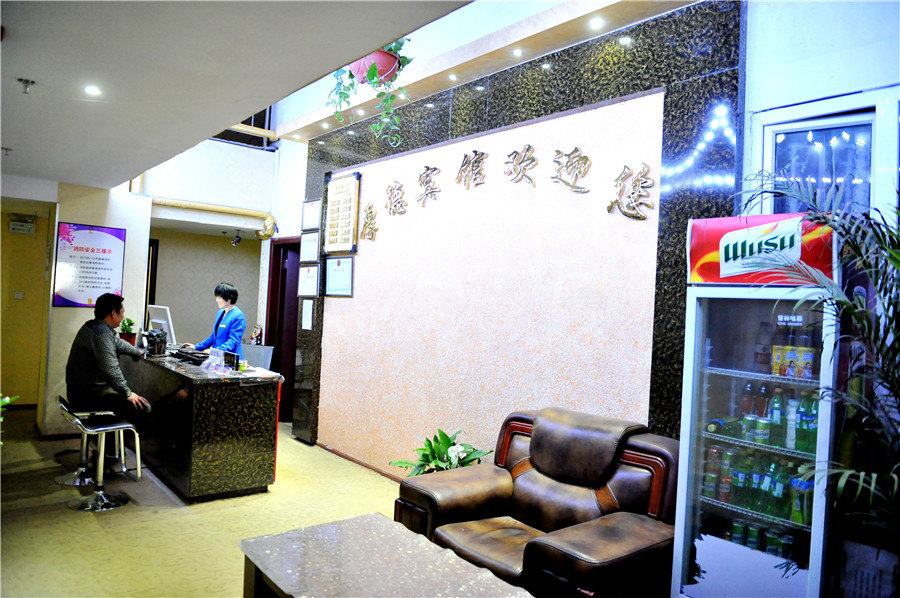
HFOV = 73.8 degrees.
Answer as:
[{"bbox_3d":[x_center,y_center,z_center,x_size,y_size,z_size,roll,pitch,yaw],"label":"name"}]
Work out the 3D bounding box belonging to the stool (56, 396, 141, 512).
[{"bbox_3d":[-2.393,0.998,4.028,0.507,0.755,0.426,3,0,-41],"label":"stool"}]

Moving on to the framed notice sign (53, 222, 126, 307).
[{"bbox_3d":[-3.409,-0.302,5.689,0.557,0.773,0.025,3,0,-41],"label":"framed notice sign"}]

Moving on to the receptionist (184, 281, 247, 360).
[{"bbox_3d":[-2.201,0.612,5.723,0.480,1.570,0.660,3,0,-40],"label":"receptionist"}]

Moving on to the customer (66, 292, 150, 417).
[{"bbox_3d":[-2.639,0.651,4.627,0.600,1.340,0.490,3,0,-41],"label":"customer"}]

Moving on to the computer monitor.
[{"bbox_3d":[-2.854,0.272,5.929,0.180,0.410,0.490,3,0,-40],"label":"computer monitor"}]

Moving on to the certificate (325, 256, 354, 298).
[{"bbox_3d":[-1.056,-0.212,5.754,0.022,0.385,0.507,3,0,-41],"label":"certificate"}]

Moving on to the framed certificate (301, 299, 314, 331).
[{"bbox_3d":[-1.435,0.163,6.048,0.020,0.305,0.220,3,0,-40],"label":"framed certificate"}]

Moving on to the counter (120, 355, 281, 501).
[{"bbox_3d":[-2.302,0.953,5.188,0.639,0.858,2.331,3,0,-41],"label":"counter"}]

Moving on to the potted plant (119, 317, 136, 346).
[{"bbox_3d":[-3.174,0.325,5.898,0.190,0.310,0.190,3,0,-40],"label":"potted plant"}]

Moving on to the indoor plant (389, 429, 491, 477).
[{"bbox_3d":[-0.069,1.172,3.779,0.500,0.650,0.520,3,0,-41],"label":"indoor plant"}]

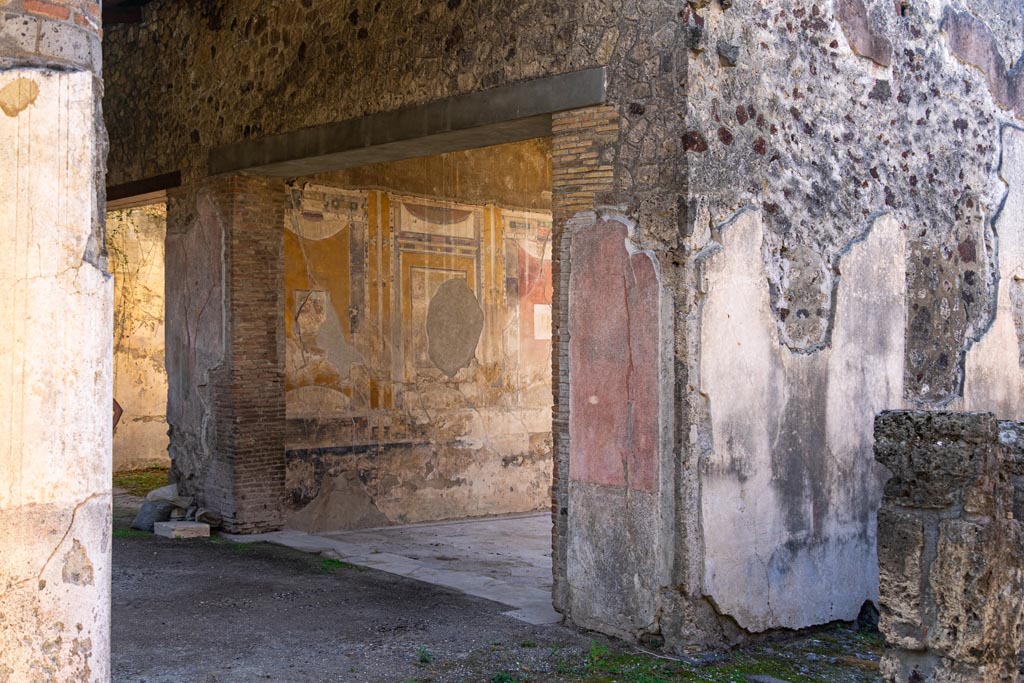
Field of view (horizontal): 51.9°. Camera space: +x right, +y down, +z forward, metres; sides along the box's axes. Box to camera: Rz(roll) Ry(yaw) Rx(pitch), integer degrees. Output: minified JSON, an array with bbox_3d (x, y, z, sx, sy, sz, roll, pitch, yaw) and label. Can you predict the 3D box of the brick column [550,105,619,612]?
[{"bbox_3d":[0.551,0.138,5.895,0.460,2.789,0.466,1,1,44],"label":"brick column"}]

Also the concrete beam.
[{"bbox_3d":[-0.787,-1.396,7.171,4.023,0.200,0.486,1,1,44],"label":"concrete beam"}]

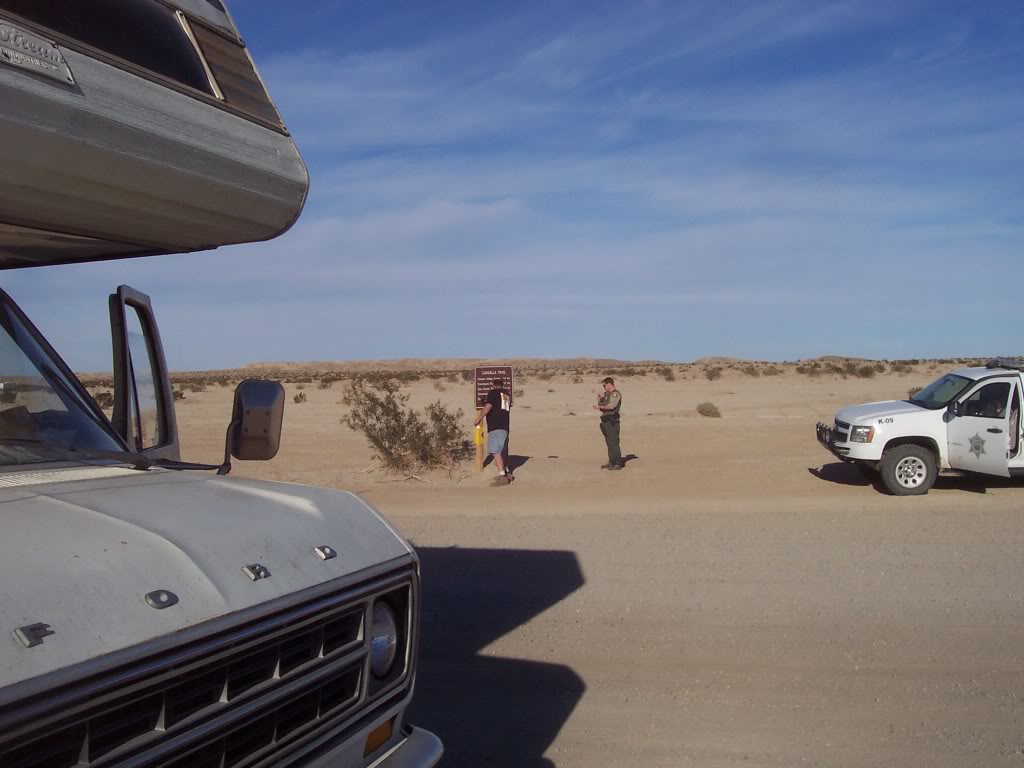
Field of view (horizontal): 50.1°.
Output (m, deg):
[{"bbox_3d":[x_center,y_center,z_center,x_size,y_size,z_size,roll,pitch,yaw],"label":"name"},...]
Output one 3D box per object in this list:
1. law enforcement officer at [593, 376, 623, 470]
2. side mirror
[{"bbox_3d":[1.832,0.762,21.000,0.470,1.770,0.520,-1,1,-30],"label":"law enforcement officer"},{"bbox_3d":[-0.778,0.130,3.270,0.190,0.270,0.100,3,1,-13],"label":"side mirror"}]

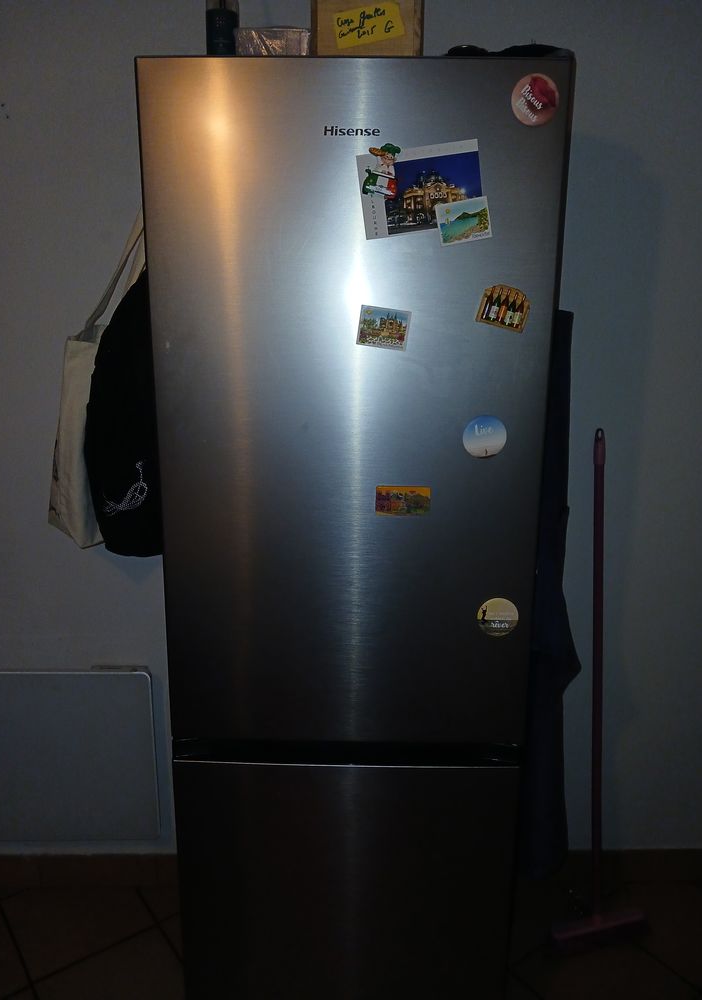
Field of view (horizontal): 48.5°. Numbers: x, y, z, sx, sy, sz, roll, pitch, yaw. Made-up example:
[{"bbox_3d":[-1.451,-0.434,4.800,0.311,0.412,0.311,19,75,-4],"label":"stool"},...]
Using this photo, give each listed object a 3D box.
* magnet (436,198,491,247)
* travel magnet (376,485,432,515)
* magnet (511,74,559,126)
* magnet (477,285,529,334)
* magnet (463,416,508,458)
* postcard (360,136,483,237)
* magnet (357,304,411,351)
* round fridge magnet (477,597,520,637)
[{"bbox_3d":[0.150,-0.367,1.029,0.068,0.051,0.005,-10,14,4],"label":"magnet"},{"bbox_3d":[0.076,0.001,1.123,0.078,0.040,0.005,1,14,1],"label":"travel magnet"},{"bbox_3d":[0.235,-0.508,0.991,0.061,0.061,0.006,40,12,-8],"label":"magnet"},{"bbox_3d":[0.209,-0.260,1.054,0.066,0.054,0.006,15,14,-2],"label":"magnet"},{"bbox_3d":[0.189,-0.088,1.098,0.061,0.061,0.006,-4,14,2],"label":"magnet"},{"bbox_3d":[0.093,-0.406,1.022,0.158,0.103,0.002,-7,14,3],"label":"postcard"},{"bbox_3d":[0.045,-0.234,1.065,0.069,0.053,0.005,8,14,-1],"label":"magnet"},{"bbox_3d":[0.220,0.176,1.163,0.061,0.061,0.006,1,14,1],"label":"round fridge magnet"}]

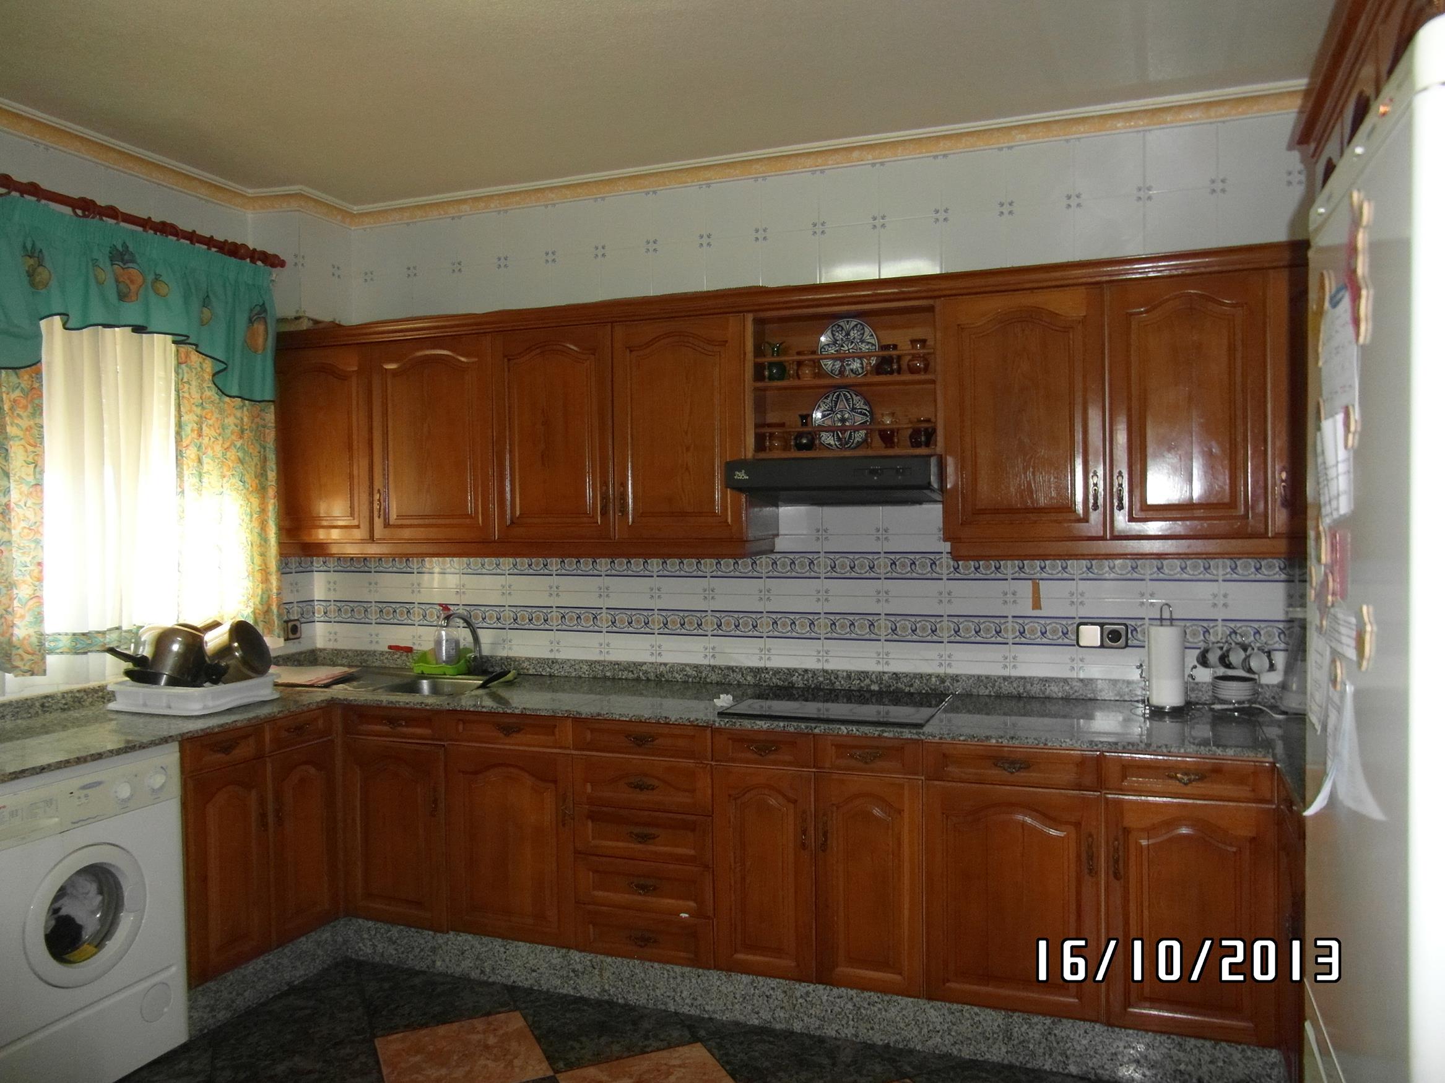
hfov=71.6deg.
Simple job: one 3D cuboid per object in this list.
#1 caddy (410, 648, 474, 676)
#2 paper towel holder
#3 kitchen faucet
[{"bbox_3d":[-1.046,0.449,3.746,0.200,0.088,0.105,0,1,19],"label":"caddy"},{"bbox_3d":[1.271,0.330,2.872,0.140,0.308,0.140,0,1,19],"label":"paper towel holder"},{"bbox_3d":[-0.938,0.378,3.616,0.058,0.232,0.222,0,1,24],"label":"kitchen faucet"}]

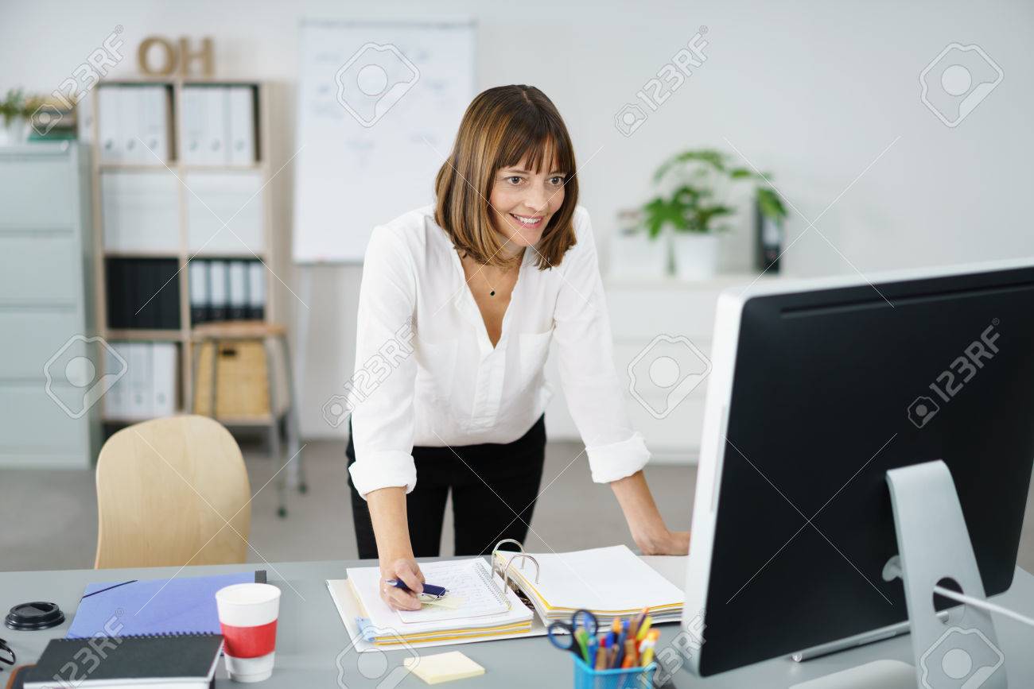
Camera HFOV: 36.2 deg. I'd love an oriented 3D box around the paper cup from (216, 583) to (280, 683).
[{"bbox_3d":[-0.363,0.395,2.147,0.088,0.115,0.088,1,10,0],"label":"paper cup"}]

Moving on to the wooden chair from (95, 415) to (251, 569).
[{"bbox_3d":[-0.678,0.571,3.290,0.460,0.787,0.500,-3,9,-20],"label":"wooden chair"}]

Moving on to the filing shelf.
[{"bbox_3d":[-1.357,-0.337,6.644,0.726,1.535,0.390,0,9,0],"label":"filing shelf"}]

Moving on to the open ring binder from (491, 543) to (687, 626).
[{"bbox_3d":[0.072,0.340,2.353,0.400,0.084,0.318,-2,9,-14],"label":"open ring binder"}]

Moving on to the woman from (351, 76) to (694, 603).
[{"bbox_3d":[-0.023,0.322,2.641,0.580,1.490,0.800,-2,9,-15],"label":"woman"}]

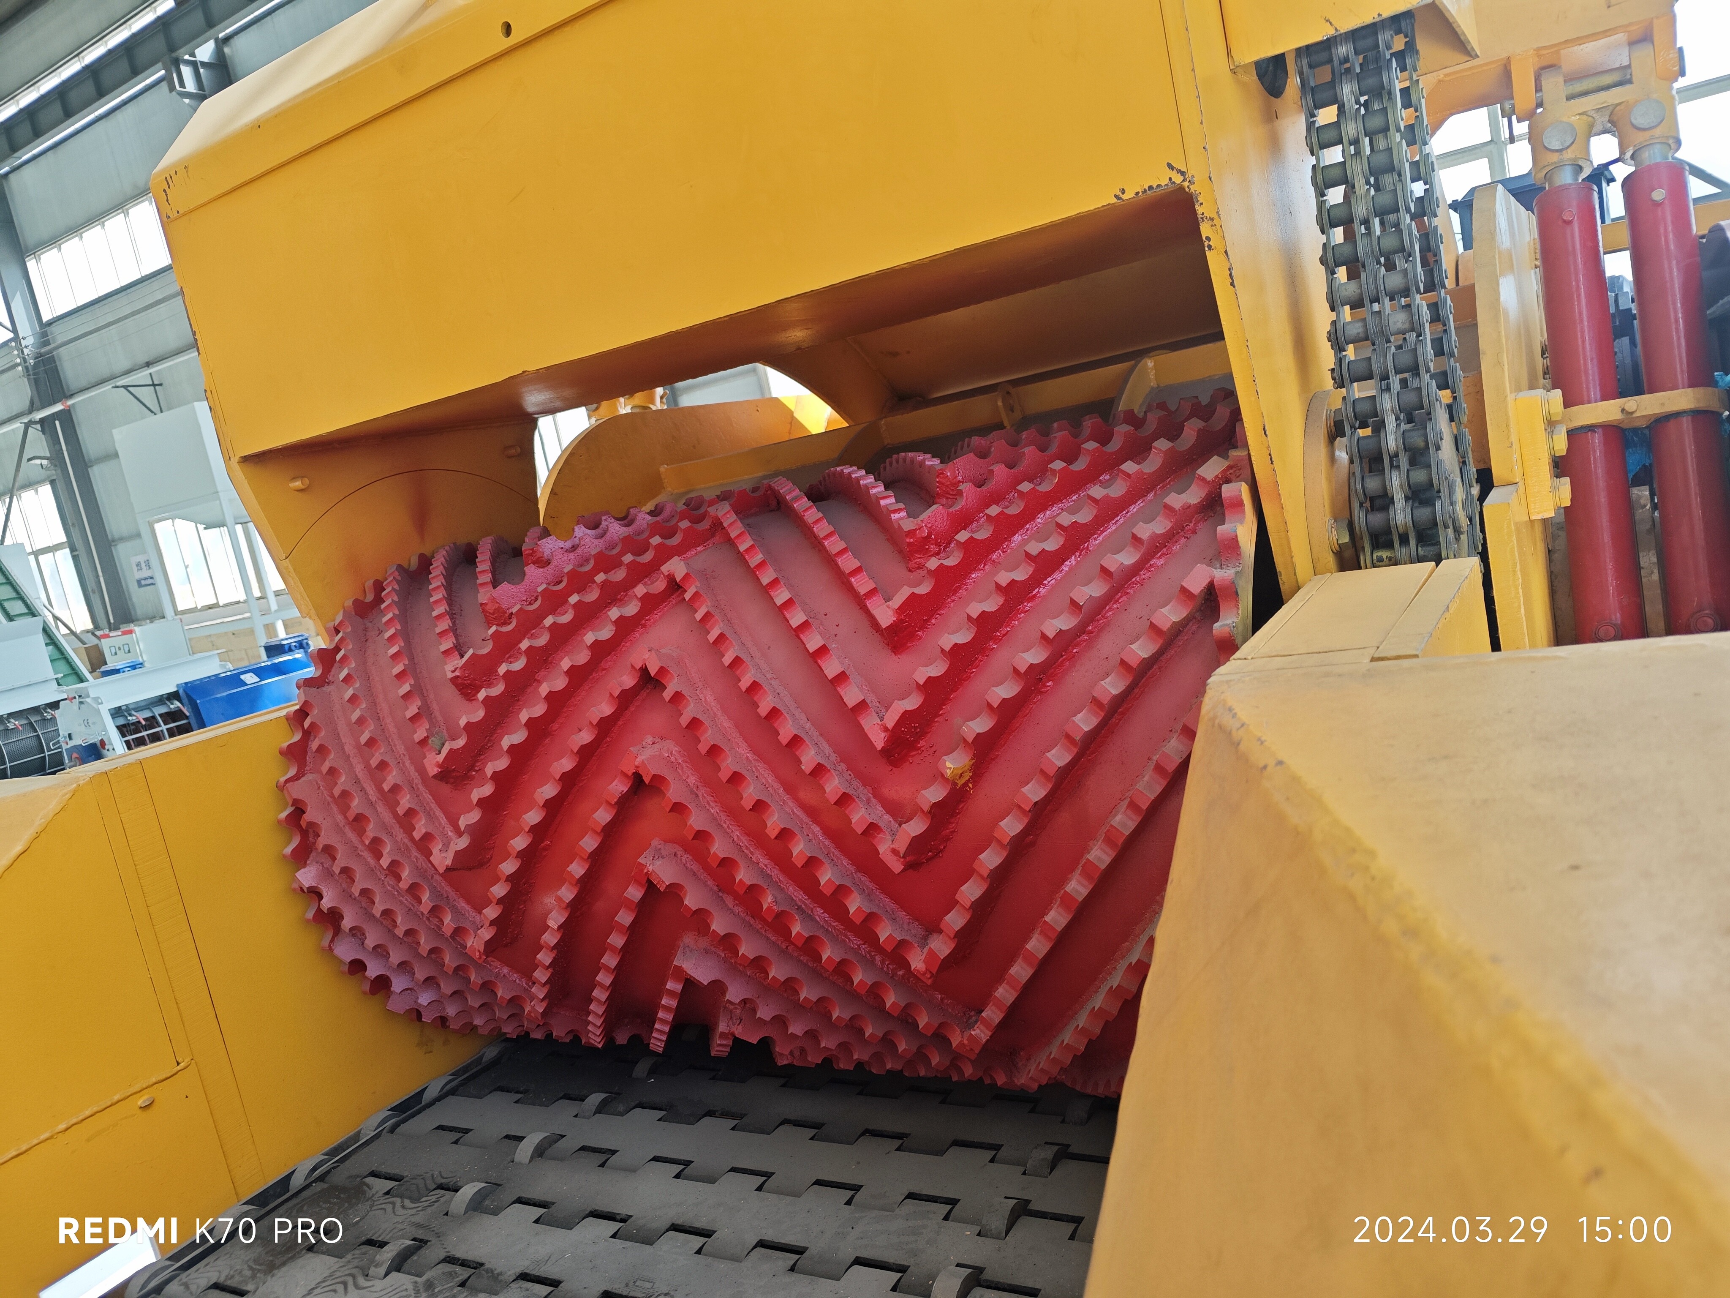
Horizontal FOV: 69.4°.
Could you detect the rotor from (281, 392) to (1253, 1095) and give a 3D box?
[{"bbox_3d":[-0.034,0.139,1.517,1.157,0.698,0.698,-6,9,31],"label":"rotor"}]

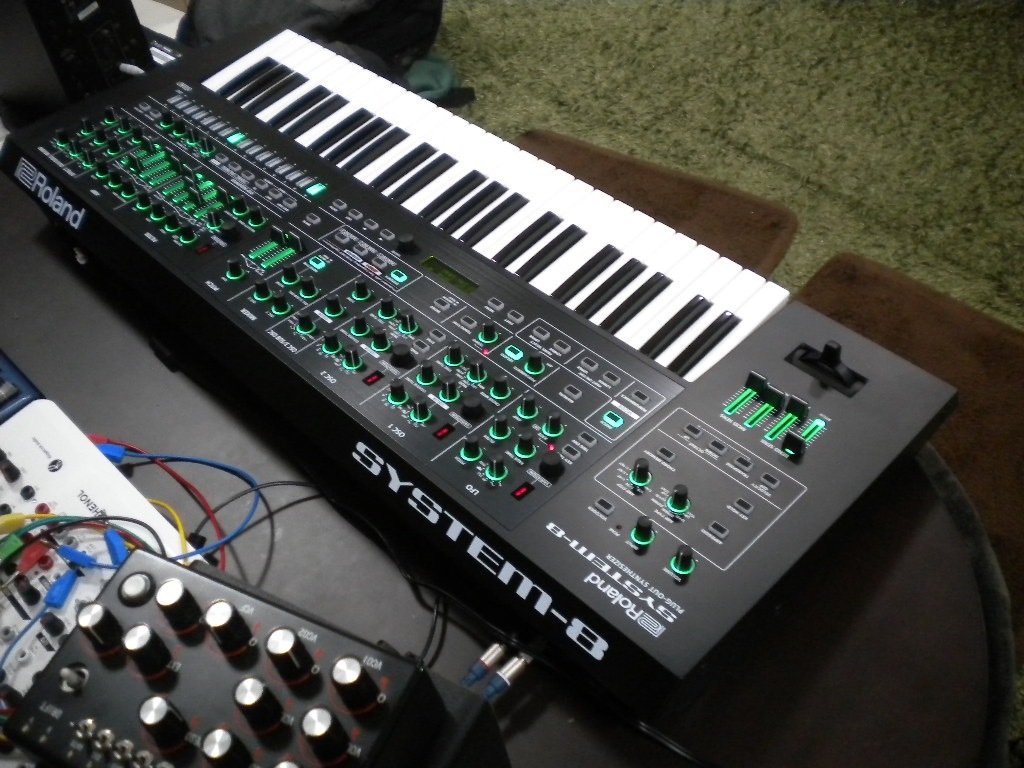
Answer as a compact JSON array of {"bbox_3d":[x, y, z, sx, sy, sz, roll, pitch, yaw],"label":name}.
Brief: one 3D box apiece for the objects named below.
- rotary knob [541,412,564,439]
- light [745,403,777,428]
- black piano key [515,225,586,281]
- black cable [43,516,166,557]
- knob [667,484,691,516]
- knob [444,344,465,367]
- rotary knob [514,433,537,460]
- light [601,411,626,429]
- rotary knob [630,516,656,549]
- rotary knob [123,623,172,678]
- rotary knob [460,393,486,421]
[{"bbox_3d":[0.030,0.028,0.744,0.015,0.015,0.015,-1,45,1],"label":"rotary knob"},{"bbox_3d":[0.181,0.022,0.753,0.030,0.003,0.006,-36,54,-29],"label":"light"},{"bbox_3d":[0.034,-0.113,0.885,0.011,0.012,0.080,35,64,31],"label":"black piano key"},{"bbox_3d":[-0.278,0.104,0.705,0.080,0.020,0.025,11,54,17],"label":"black cable"},{"bbox_3d":[0.113,0.076,0.693,0.015,0.015,0.015,-1,45,1],"label":"knob"},{"bbox_3d":[-0.044,-0.024,0.791,0.015,0.015,0.015,0,45,0],"label":"knob"},{"bbox_3d":[0.010,0.042,0.744,0.015,0.017,0.015,-1,45,1],"label":"rotary knob"},{"bbox_3d":[0.073,0.026,0.752,0.008,0.004,0.013,-36,54,-29],"label":"light"},{"bbox_3d":[0.088,0.096,0.688,0.015,0.017,0.015,-1,45,1],"label":"rotary knob"},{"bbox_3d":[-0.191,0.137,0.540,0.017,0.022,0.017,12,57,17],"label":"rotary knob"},{"bbox_3d":[-0.028,0.016,0.752,0.017,0.013,0.017,0,45,0],"label":"rotary knob"}]

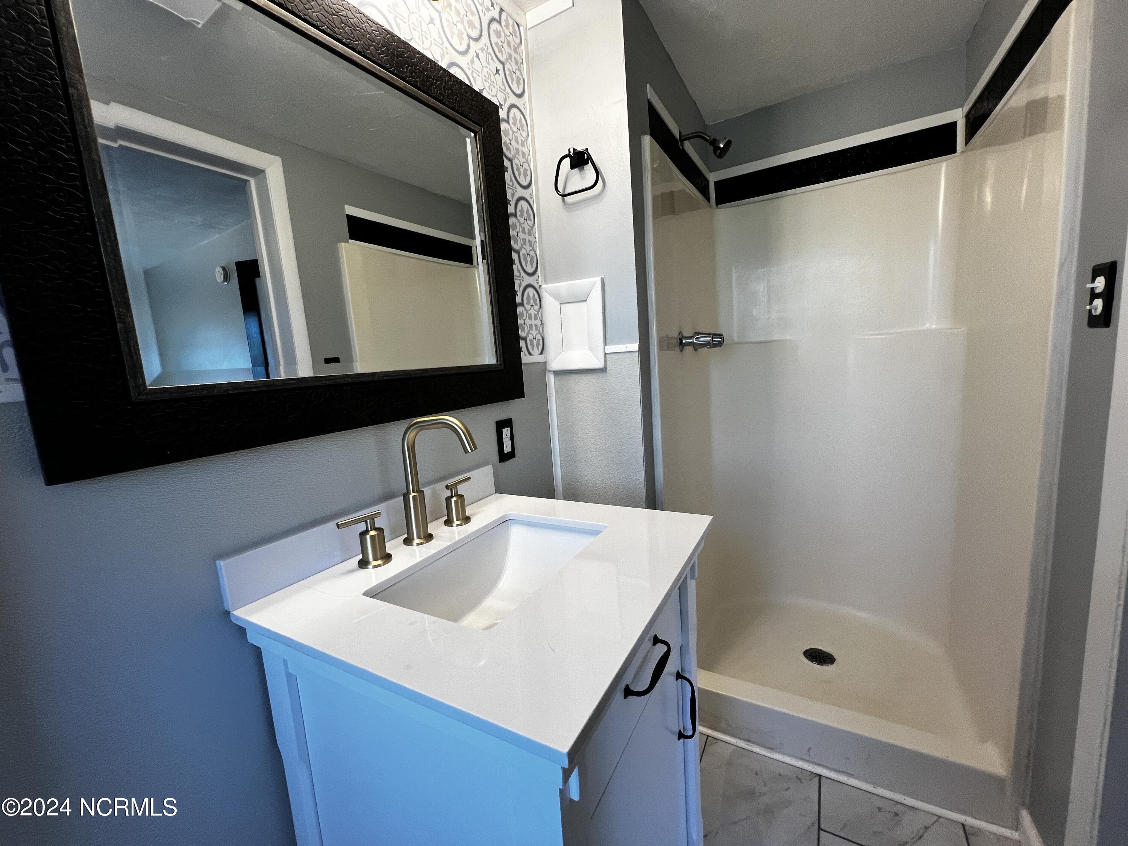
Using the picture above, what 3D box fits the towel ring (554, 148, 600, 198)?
[{"bbox_3d":[0.040,-0.716,1.204,0.142,0.125,0.060,0,8,30],"label":"towel ring"}]

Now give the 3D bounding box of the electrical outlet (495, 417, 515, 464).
[{"bbox_3d":[-0.162,0.049,1.204,0.009,0.116,0.073,0,8,30],"label":"electrical outlet"}]

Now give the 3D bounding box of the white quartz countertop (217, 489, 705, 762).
[{"bbox_3d":[-0.090,0.241,0.741,0.556,0.015,0.598,0,8,30],"label":"white quartz countertop"}]

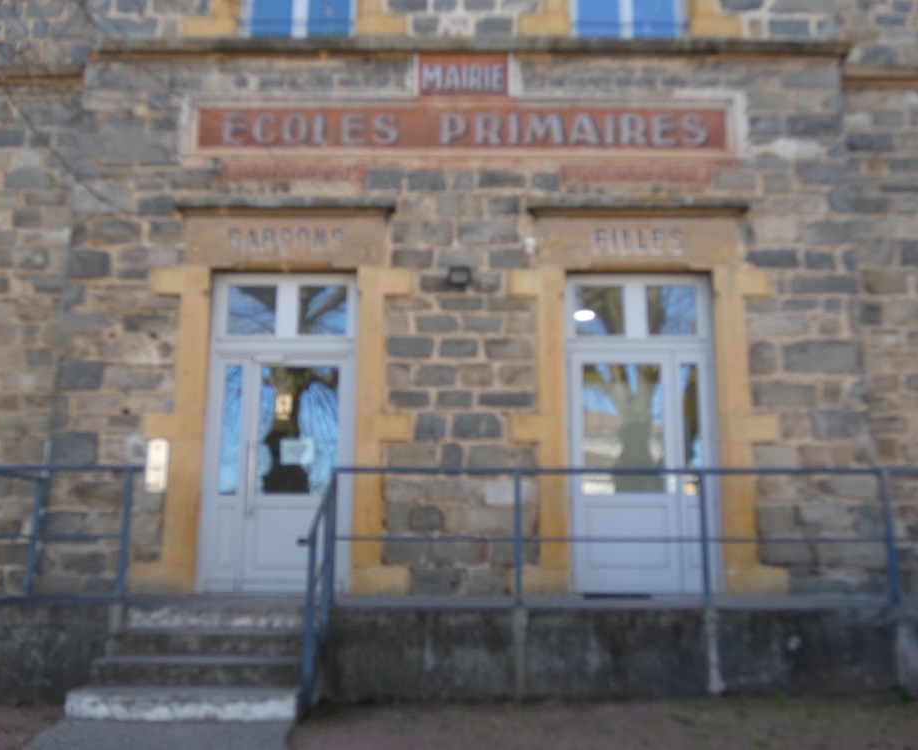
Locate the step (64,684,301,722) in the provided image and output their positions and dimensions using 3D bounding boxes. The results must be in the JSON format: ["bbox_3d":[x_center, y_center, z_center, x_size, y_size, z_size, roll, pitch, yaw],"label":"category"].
[{"bbox_3d":[-1.757,2.123,5.624,1.455,0.149,0.347,0,-10,0],"label":"step"}]

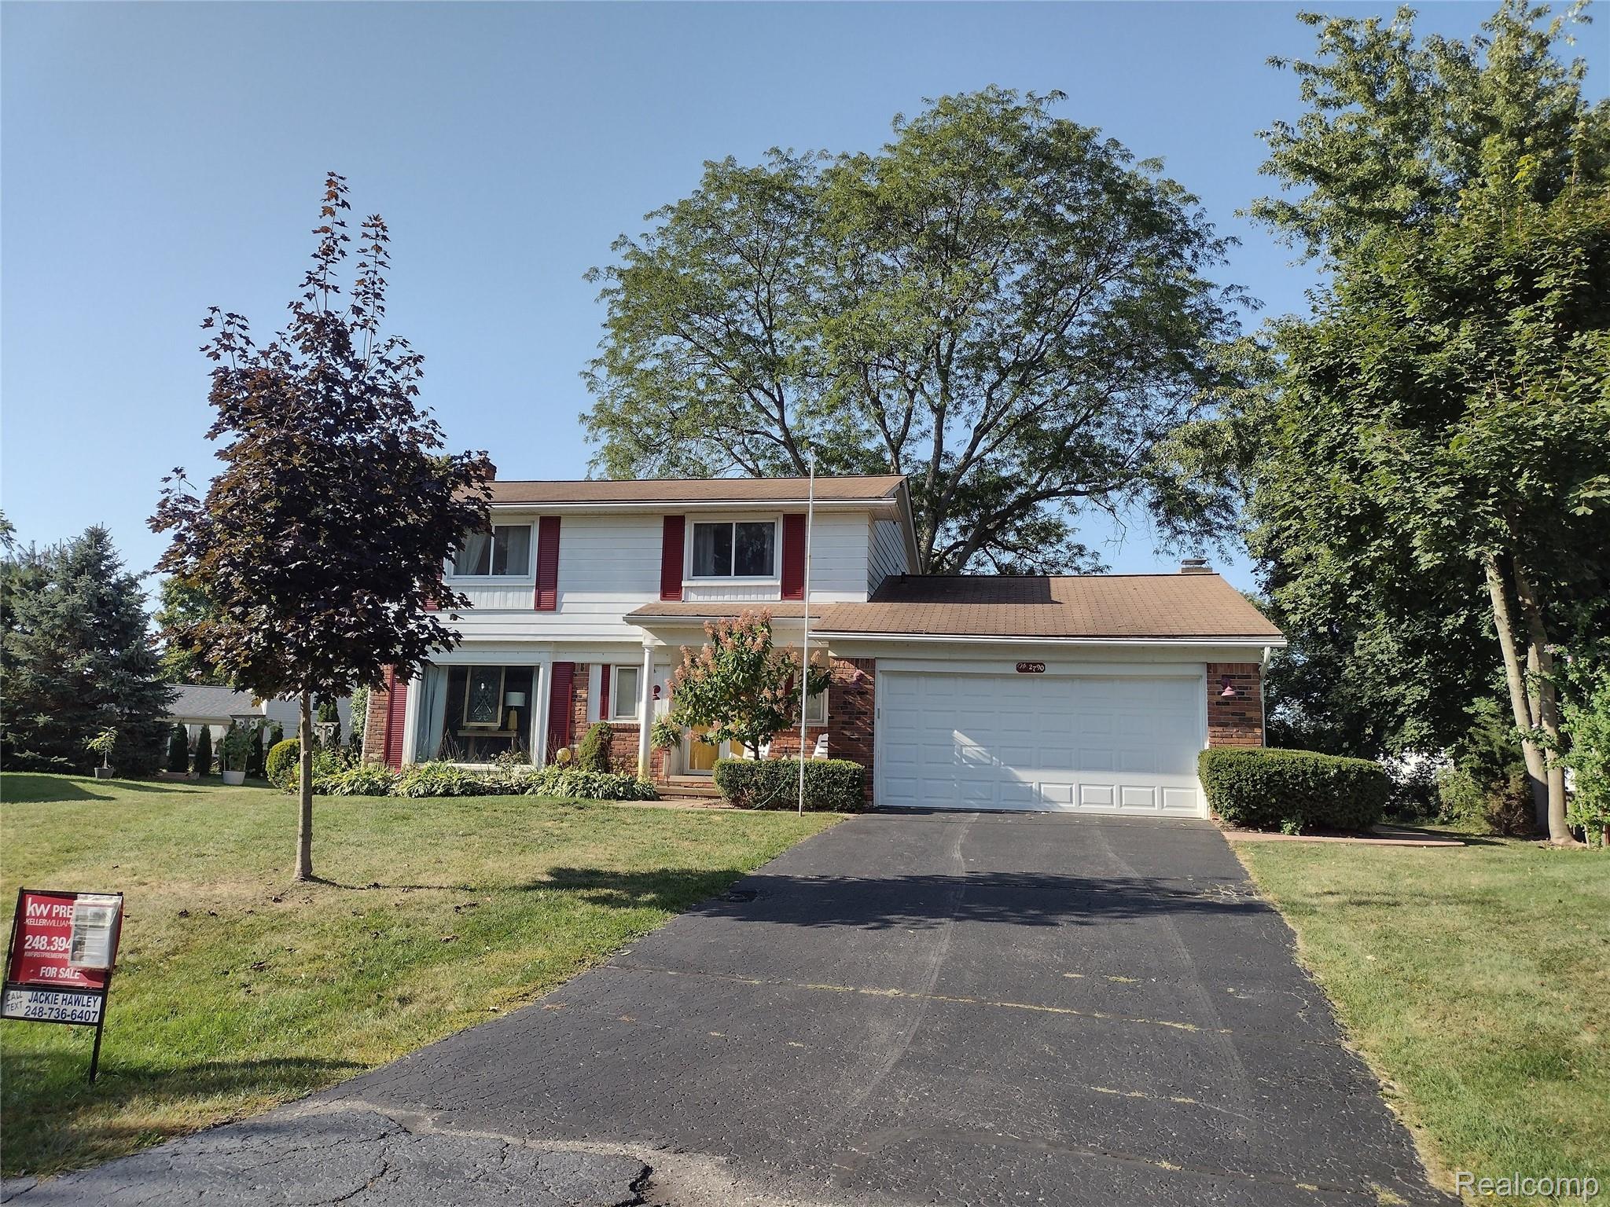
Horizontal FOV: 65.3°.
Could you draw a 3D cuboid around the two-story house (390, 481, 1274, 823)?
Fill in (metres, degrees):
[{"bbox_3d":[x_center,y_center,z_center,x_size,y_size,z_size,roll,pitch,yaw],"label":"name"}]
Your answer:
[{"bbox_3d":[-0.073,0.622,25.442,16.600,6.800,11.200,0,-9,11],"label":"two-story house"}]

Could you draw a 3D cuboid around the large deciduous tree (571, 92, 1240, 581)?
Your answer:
[{"bbox_3d":[2.971,-4.884,36.001,17.822,20.659,17.822,0,-9,11],"label":"large deciduous tree"}]

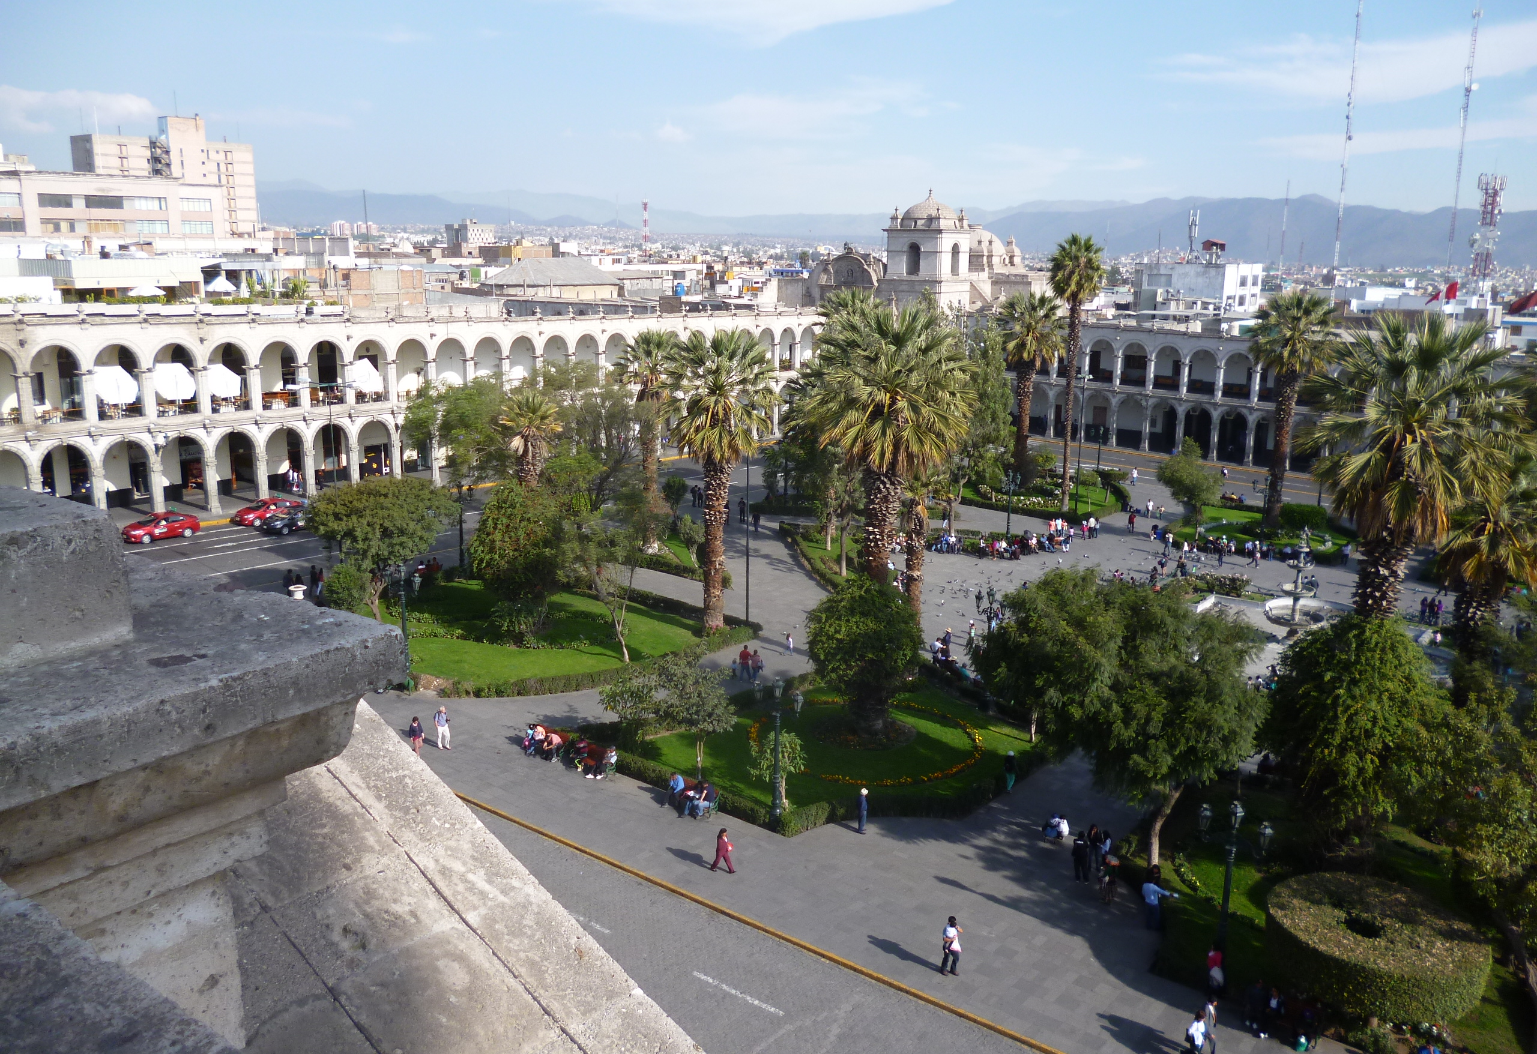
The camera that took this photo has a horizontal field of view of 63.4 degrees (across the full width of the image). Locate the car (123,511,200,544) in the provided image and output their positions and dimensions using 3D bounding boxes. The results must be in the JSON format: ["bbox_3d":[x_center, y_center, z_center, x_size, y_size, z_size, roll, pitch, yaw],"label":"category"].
[{"bbox_3d":[-37.661,-0.113,77.149,1.750,1.500,4.400,12,14,34],"label":"car"}]

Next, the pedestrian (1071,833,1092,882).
[{"bbox_3d":[9.909,10.430,39.116,0.560,1.720,0.380,8,14,31],"label":"pedestrian"}]

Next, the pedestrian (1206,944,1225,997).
[{"bbox_3d":[12.418,12.251,34.288,0.420,1.546,0.500,0,12,-6],"label":"pedestrian"}]

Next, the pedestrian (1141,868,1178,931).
[{"bbox_3d":[11.580,11.067,36.569,0.950,1.720,0.500,7,14,29],"label":"pedestrian"}]

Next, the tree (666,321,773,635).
[{"bbox_3d":[-2.680,-2.240,63.446,5.800,15.300,5.800,0,12,0],"label":"tree"}]

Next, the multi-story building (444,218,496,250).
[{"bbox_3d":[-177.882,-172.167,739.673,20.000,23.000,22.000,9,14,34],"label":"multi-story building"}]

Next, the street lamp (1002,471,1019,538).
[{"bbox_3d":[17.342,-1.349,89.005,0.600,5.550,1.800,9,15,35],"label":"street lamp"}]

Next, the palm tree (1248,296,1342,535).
[{"bbox_3d":[41.375,-9.243,99.425,7.300,18.700,7.300,5,13,21],"label":"palm tree"}]

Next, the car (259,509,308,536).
[{"bbox_3d":[-31.163,-0.503,81.764,1.700,1.480,4.200,10,15,37],"label":"car"}]

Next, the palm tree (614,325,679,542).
[{"bbox_3d":[-7.681,-5.465,79.775,4.900,14.300,4.900,0,12,0],"label":"palm tree"}]

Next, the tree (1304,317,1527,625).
[{"bbox_3d":[20.152,2.603,40.065,6.704,18.619,6.369,7,13,26],"label":"tree"}]

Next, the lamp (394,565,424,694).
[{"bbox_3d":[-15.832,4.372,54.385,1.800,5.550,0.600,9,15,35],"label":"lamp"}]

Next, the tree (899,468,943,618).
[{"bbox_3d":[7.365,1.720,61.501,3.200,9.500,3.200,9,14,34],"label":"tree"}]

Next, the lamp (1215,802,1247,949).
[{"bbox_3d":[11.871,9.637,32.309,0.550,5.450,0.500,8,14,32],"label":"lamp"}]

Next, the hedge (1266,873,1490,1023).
[{"bbox_3d":[16.895,11.485,34.626,5.600,1.450,5.600,9,14,34],"label":"hedge"}]

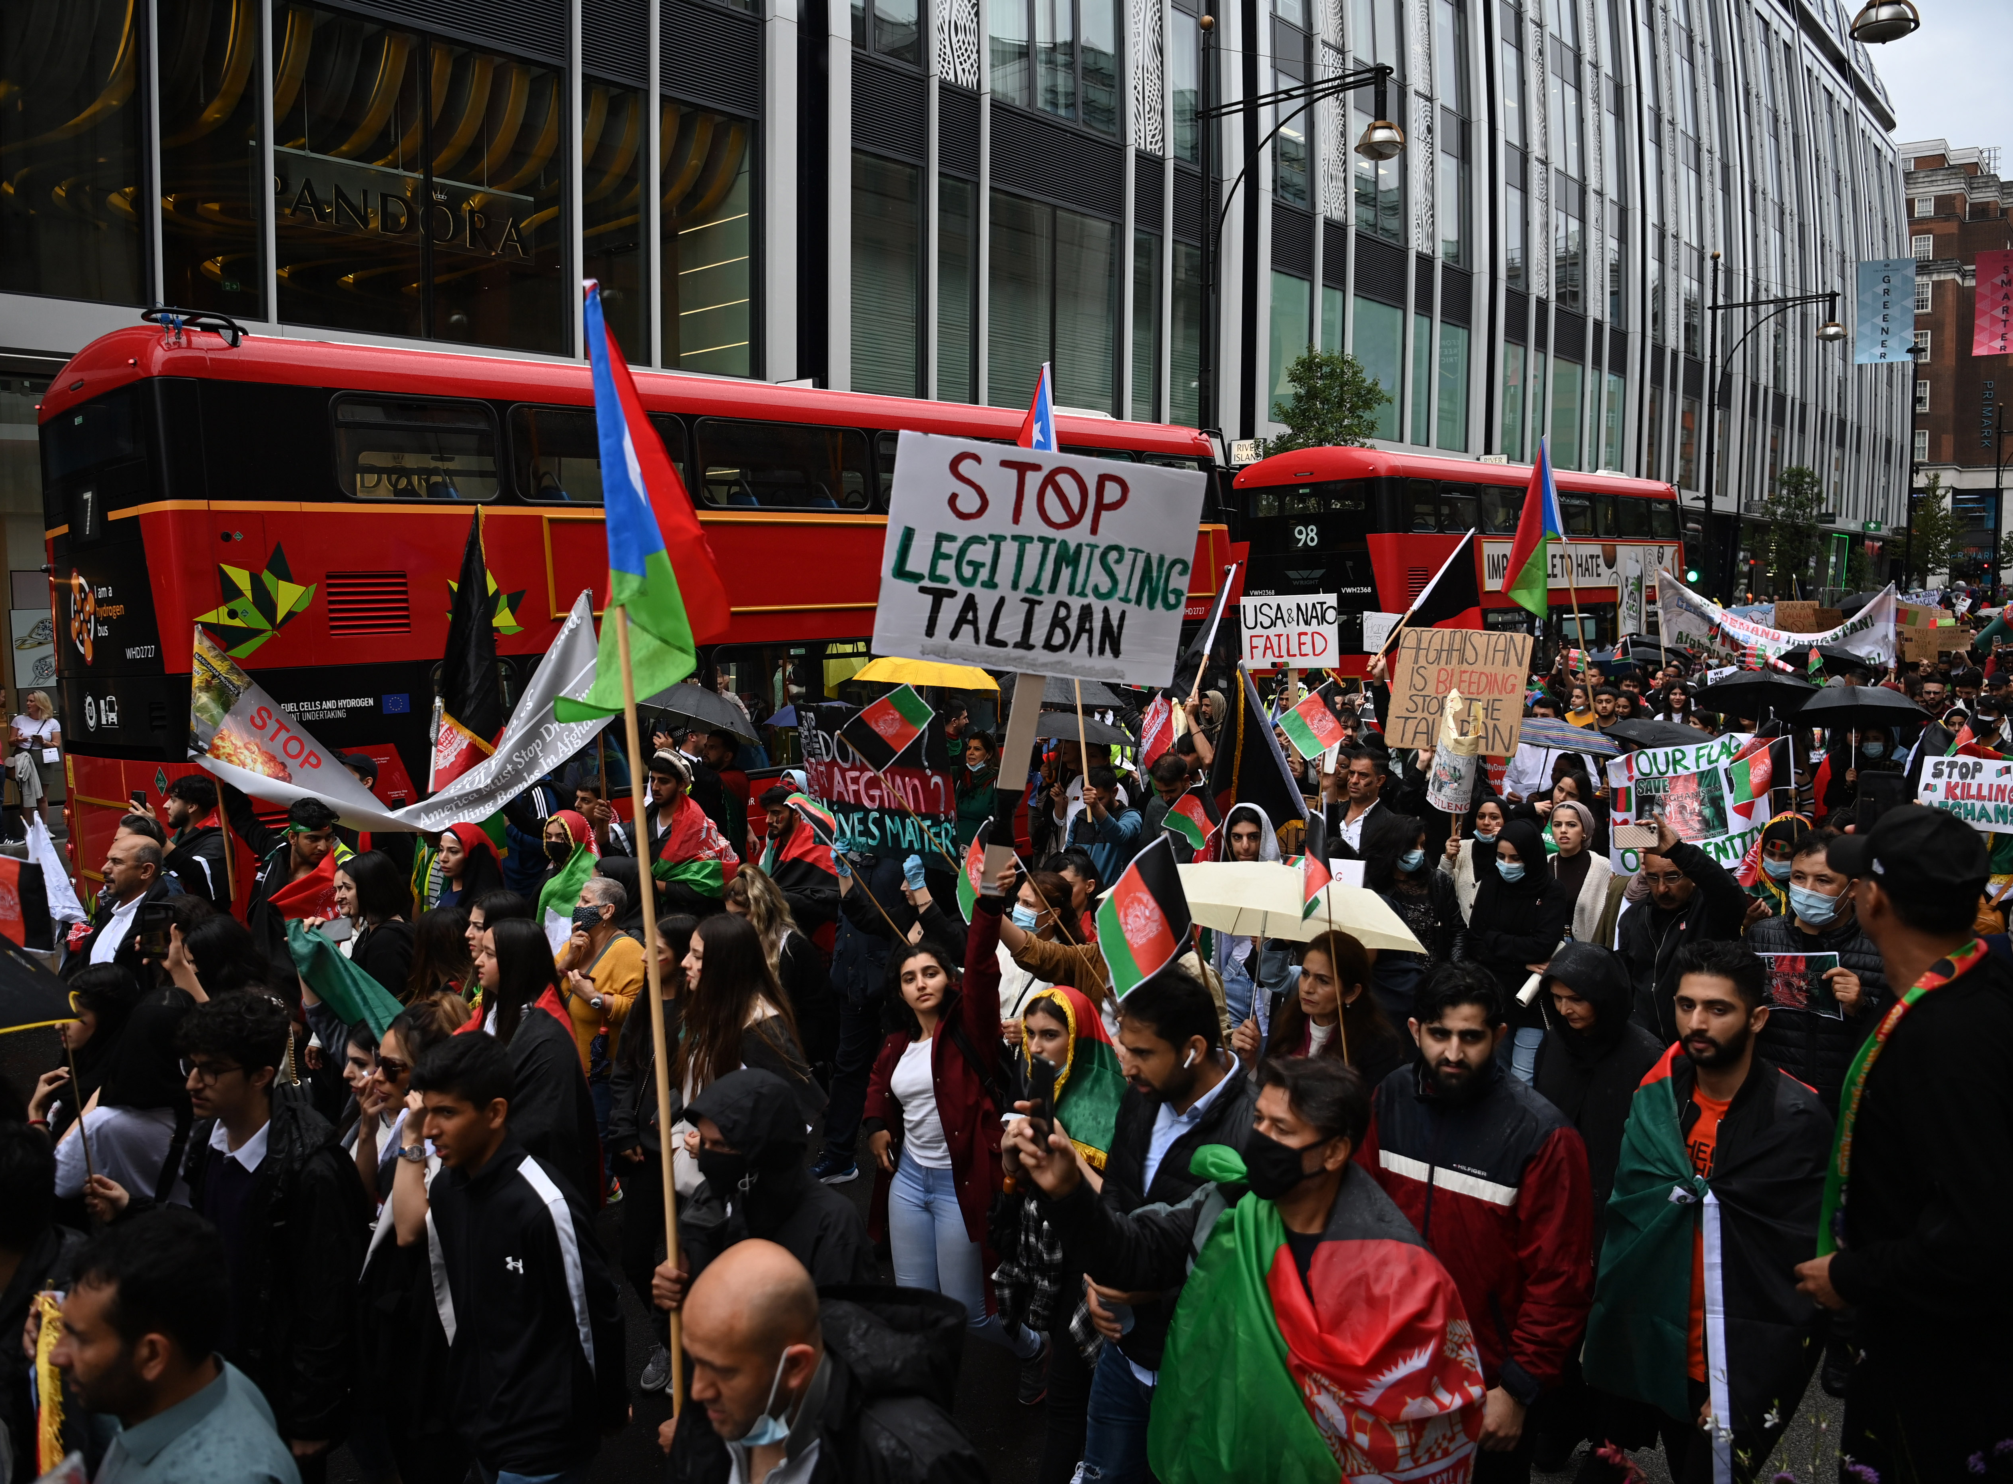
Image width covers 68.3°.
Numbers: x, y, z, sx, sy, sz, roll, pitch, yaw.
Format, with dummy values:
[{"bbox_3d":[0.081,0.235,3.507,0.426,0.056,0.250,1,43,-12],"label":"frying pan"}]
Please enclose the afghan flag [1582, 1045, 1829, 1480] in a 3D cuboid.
[{"bbox_3d":[1.510,1.133,3.200,0.500,0.930,0.360,3,6,37],"label":"afghan flag"}]

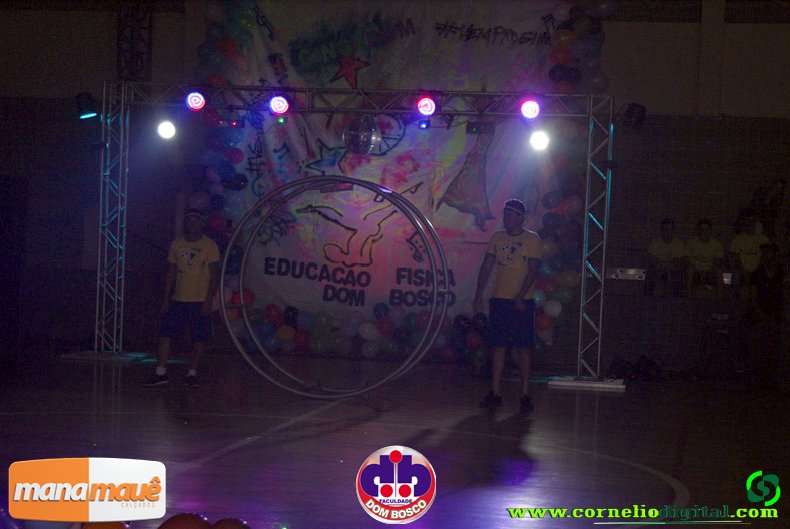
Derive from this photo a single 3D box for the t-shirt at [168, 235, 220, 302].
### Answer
[{"bbox_3d":[-1.861,0.037,15.300,0.470,0.630,0.280,2,1,7],"label":"t-shirt"}]

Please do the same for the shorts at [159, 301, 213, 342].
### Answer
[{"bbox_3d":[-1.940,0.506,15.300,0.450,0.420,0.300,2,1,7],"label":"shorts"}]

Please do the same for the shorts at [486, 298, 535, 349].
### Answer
[{"bbox_3d":[1.018,0.502,14.400,0.400,0.470,0.300,2,1,14],"label":"shorts"}]

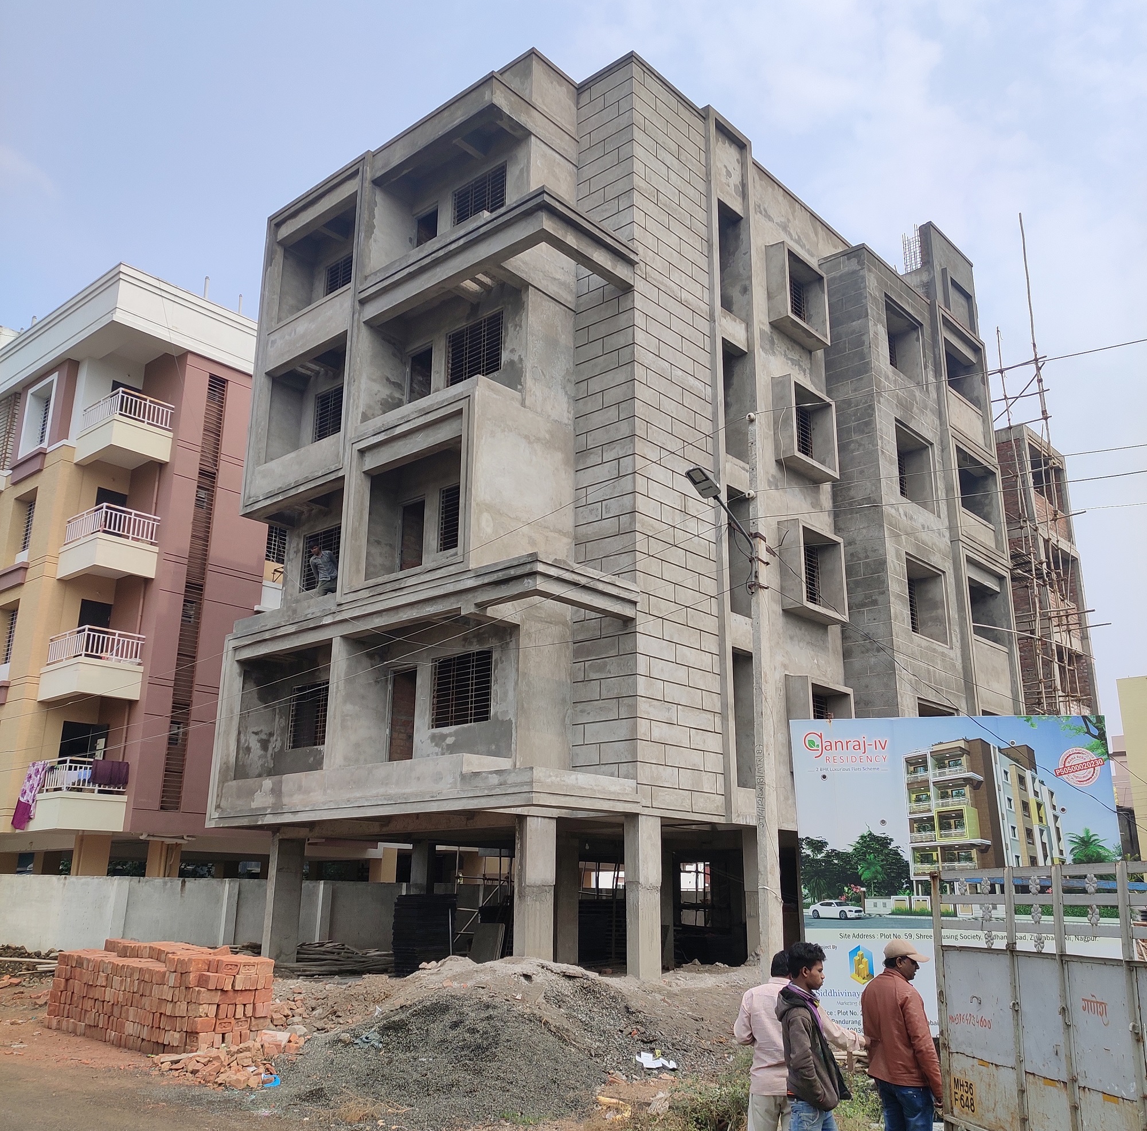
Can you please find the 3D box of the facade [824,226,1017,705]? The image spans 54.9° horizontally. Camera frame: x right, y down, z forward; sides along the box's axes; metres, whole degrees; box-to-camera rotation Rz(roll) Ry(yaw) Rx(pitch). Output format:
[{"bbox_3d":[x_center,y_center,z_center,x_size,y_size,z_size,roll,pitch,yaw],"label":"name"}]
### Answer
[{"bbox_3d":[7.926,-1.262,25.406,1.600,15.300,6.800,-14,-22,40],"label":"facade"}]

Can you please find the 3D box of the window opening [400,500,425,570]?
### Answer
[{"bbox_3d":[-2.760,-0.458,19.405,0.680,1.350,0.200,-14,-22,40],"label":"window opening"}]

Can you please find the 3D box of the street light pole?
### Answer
[{"bbox_3d":[1.524,1.085,10.904,0.300,5.700,1.350,-14,-22,40],"label":"street light pole"}]

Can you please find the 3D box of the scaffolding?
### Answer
[{"bbox_3d":[13.115,-0.332,29.746,1.900,19.500,3.600,-14,-22,40],"label":"scaffolding"}]

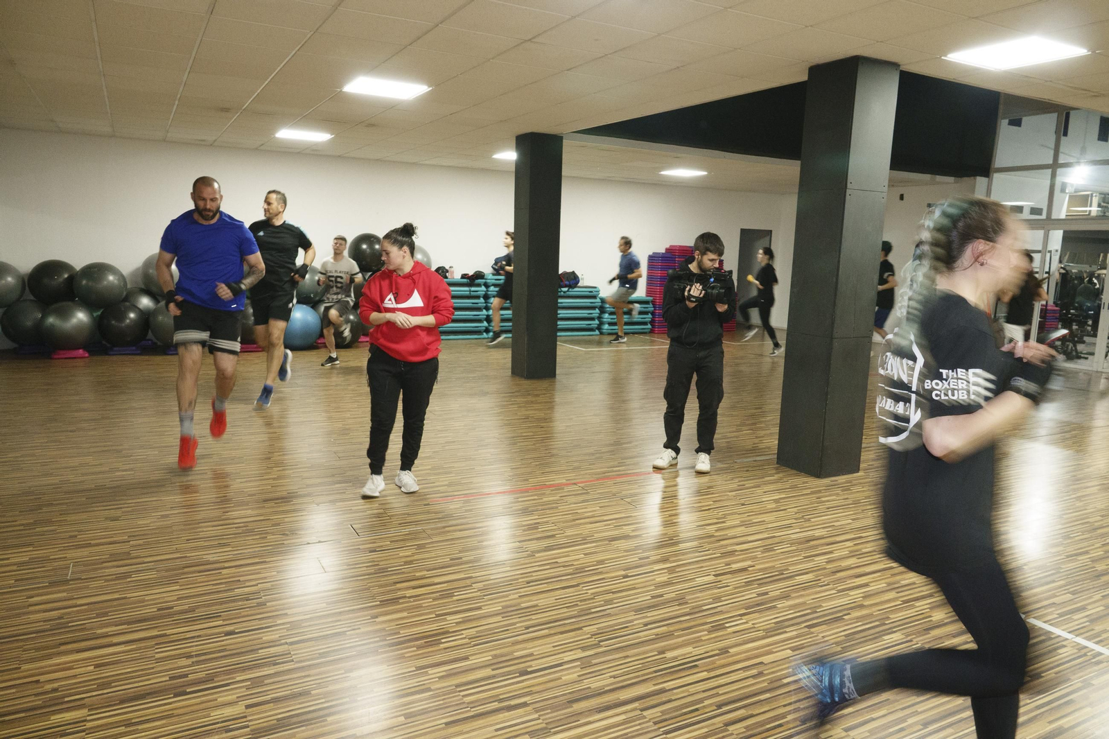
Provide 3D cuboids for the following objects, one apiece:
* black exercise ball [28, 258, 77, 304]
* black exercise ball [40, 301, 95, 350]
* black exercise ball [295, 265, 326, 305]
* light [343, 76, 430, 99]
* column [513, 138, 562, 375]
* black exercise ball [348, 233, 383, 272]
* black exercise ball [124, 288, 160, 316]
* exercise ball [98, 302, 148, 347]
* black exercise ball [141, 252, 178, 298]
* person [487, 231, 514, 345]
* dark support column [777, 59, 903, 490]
[{"bbox_3d":[-6.519,-1.127,9.601,0.570,0.570,0.570,-4,11,-29],"label":"black exercise ball"},{"bbox_3d":[-6.307,-0.568,9.568,0.610,0.610,0.610,-4,11,-29],"label":"black exercise ball"},{"bbox_3d":[-3.661,-1.251,10.898,0.582,0.582,0.582,-4,11,-29],"label":"black exercise ball"},{"bbox_3d":[-1.427,-2.392,6.292,0.600,0.040,0.600,-4,11,-29],"label":"light"},{"bbox_3d":[-0.223,-1.363,9.073,0.420,2.883,0.420,-4,11,-29],"label":"column"},{"bbox_3d":[-2.870,-1.801,11.415,0.589,0.589,0.589,1,10,0],"label":"black exercise ball"},{"bbox_3d":[-5.776,-0.822,10.218,0.600,0.600,0.600,-4,11,-29],"label":"black exercise ball"},{"bbox_3d":[-5.751,-0.600,9.877,0.589,0.589,0.589,-4,11,-29],"label":"exercise ball"},{"bbox_3d":[-5.308,-1.292,10.141,0.624,0.624,0.624,-4,11,-29],"label":"black exercise ball"},{"bbox_3d":[-0.653,-1.298,11.727,0.780,1.770,0.520,-2,10,-22],"label":"person"},{"bbox_3d":[2.024,-0.671,5.331,0.413,2.863,0.413,-4,11,-29],"label":"dark support column"}]

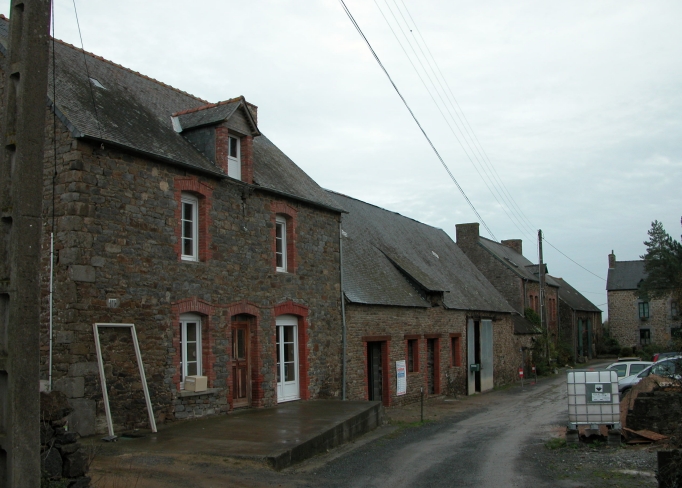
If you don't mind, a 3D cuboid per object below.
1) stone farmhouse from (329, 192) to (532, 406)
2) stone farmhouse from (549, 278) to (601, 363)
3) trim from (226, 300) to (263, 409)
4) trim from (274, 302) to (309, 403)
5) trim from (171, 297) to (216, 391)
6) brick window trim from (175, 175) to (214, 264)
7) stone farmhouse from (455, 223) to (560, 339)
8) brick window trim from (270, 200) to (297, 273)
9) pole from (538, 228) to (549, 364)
[{"bbox_3d":[1.941,2.403,29.781,7.250,7.800,19.700,-5,-8,29],"label":"stone farmhouse"},{"bbox_3d":[17.326,6.194,58.516,6.900,7.350,12.500,-5,-8,29],"label":"stone farmhouse"},{"bbox_3d":[-2.231,2.480,15.559,0.260,2.425,1.324,-5,-8,29],"label":"trim"},{"bbox_3d":[-1.293,2.682,17.205,0.260,2.506,1.677,-5,-8,29],"label":"trim"},{"bbox_3d":[-3.079,2.017,14.115,0.260,1.880,1.374,-5,-8,29],"label":"trim"},{"bbox_3d":[-3.140,-0.510,14.420,0.260,1.839,1.233,-5,-8,29],"label":"brick window trim"},{"bbox_3d":[10.185,3.721,45.926,6.900,8.950,9.800,-5,-8,29],"label":"stone farmhouse"},{"bbox_3d":[-1.489,-0.163,17.320,0.260,1.880,1.213,-5,-8,29],"label":"brick window trim"},{"bbox_3d":[12.569,3.327,42.500,0.300,8.382,0.300,-5,-8,29],"label":"pole"}]

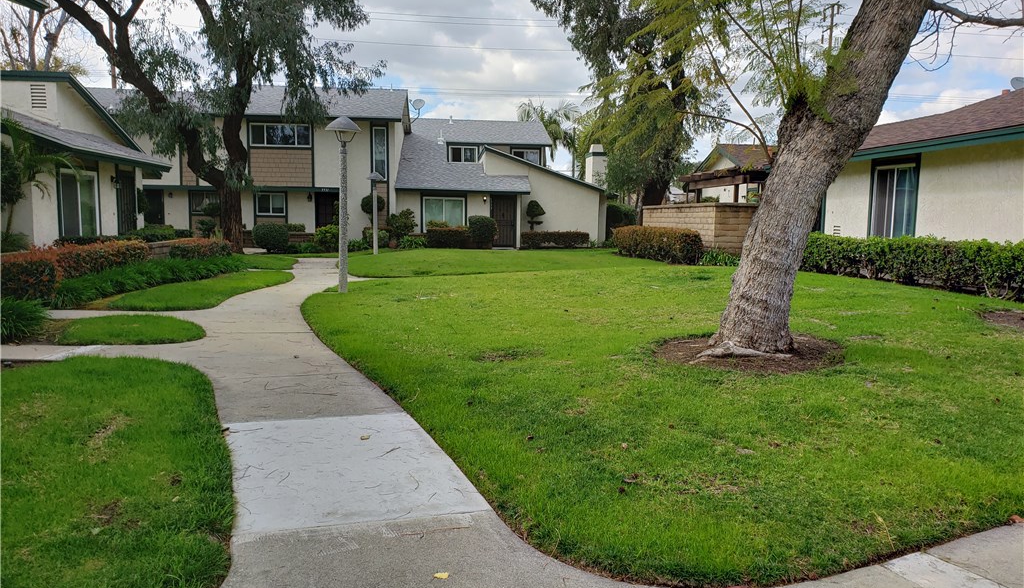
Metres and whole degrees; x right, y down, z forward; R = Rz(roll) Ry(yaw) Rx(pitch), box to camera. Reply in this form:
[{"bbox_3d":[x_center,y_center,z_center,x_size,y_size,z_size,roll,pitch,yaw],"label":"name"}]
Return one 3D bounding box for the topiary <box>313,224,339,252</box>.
[{"bbox_3d":[-6.855,-2.057,28.500,1.080,1.050,1.050,1,6,0],"label":"topiary"}]

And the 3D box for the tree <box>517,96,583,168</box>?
[{"bbox_3d":[2.438,-8.029,50.000,4.100,9.000,4.100,1,6,0],"label":"tree"}]

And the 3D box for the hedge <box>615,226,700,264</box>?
[{"bbox_3d":[3.617,-1.274,19.800,0.850,0.780,4.800,0,6,-10],"label":"hedge"}]

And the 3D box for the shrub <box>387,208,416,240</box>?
[{"bbox_3d":[-4.253,-2.598,29.600,1.150,1.380,1.100,1,6,0],"label":"shrub"}]

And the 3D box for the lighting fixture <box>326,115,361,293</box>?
[{"bbox_3d":[-2.881,-1.544,13.150,0.620,3.000,0.620,1,6,0],"label":"lighting fixture"}]

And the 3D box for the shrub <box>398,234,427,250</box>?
[{"bbox_3d":[-3.752,-1.942,29.000,1.050,0.620,0.900,1,6,0],"label":"shrub"}]

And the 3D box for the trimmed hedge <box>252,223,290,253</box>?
[{"bbox_3d":[-8.774,-2.057,28.000,1.280,1.080,1.200,1,6,0],"label":"trimmed hedge"}]

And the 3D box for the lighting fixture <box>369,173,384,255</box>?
[{"bbox_3d":[-4.933,-2.931,28.000,0.620,2.980,0.620,1,6,0],"label":"lighting fixture"}]

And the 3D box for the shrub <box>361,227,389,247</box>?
[{"bbox_3d":[-5.125,-2.145,29.200,1.050,0.820,0.950,1,6,0],"label":"shrub"}]

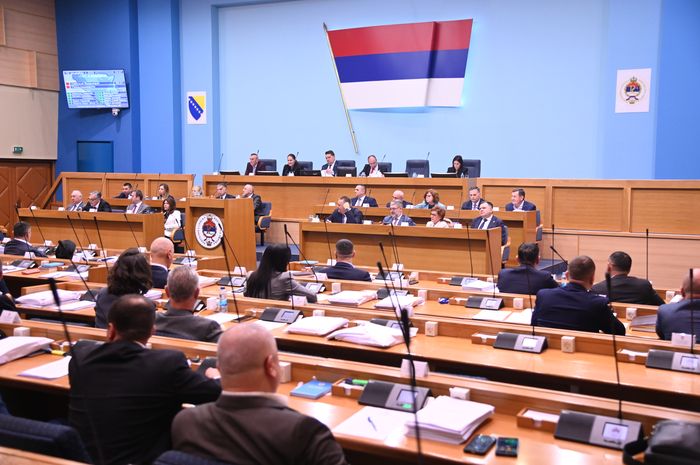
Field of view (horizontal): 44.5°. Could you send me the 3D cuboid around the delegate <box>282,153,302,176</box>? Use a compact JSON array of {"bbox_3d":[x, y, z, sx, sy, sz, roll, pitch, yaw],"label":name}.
[{"bbox_3d":[-1.223,-0.985,17.771,0.470,1.299,0.720,3,6,31],"label":"delegate"}]

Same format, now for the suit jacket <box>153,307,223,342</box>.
[{"bbox_3d":[-0.972,0.737,4.989,0.480,0.600,0.320,1,5,14],"label":"suit jacket"}]

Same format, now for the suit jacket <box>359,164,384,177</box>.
[{"bbox_3d":[0.433,-1.030,16.837,0.490,0.610,0.350,2,5,23],"label":"suit jacket"}]

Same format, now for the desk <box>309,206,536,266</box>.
[{"bbox_3d":[1.173,0.030,14.316,3.894,0.901,0.520,3,6,31],"label":"desk"}]

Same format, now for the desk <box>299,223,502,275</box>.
[{"bbox_3d":[0.668,0.337,12.142,3.000,0.880,0.460,3,6,30],"label":"desk"}]

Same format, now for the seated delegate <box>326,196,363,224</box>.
[{"bbox_3d":[-0.102,0.067,13.591,0.550,1.269,0.720,3,6,31],"label":"seated delegate"}]

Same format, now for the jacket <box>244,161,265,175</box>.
[{"bbox_3d":[-2.034,-1.206,18.330,0.490,0.610,0.350,3,6,31],"label":"jacket"}]

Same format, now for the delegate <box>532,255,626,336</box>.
[{"bbox_3d":[1.433,0.759,5.289,0.530,1.250,0.720,2,5,25],"label":"delegate"}]

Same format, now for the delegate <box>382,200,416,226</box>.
[{"bbox_3d":[0.711,0.130,13.099,0.530,1.226,0.720,3,6,31],"label":"delegate"}]

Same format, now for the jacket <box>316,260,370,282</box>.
[{"bbox_3d":[-0.040,0.571,7.664,0.500,0.630,0.360,1,5,14],"label":"jacket"}]

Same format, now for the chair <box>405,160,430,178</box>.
[{"bbox_3d":[1.294,-0.791,16.378,0.600,1.190,0.650,2,5,25],"label":"chair"}]

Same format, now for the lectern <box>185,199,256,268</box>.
[{"bbox_3d":[-2.062,0.049,13.613,0.770,1.190,0.740,3,6,30],"label":"lectern"}]

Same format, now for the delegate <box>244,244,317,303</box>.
[{"bbox_3d":[-0.486,0.693,6.444,0.460,1.220,0.720,4,6,35],"label":"delegate"}]

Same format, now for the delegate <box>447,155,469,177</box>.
[{"bbox_3d":[1.950,-0.778,15.646,0.460,1.280,0.720,2,5,24],"label":"delegate"}]

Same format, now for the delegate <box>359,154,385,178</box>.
[{"bbox_3d":[0.421,-0.882,16.775,0.520,1.263,0.720,2,5,23],"label":"delegate"}]

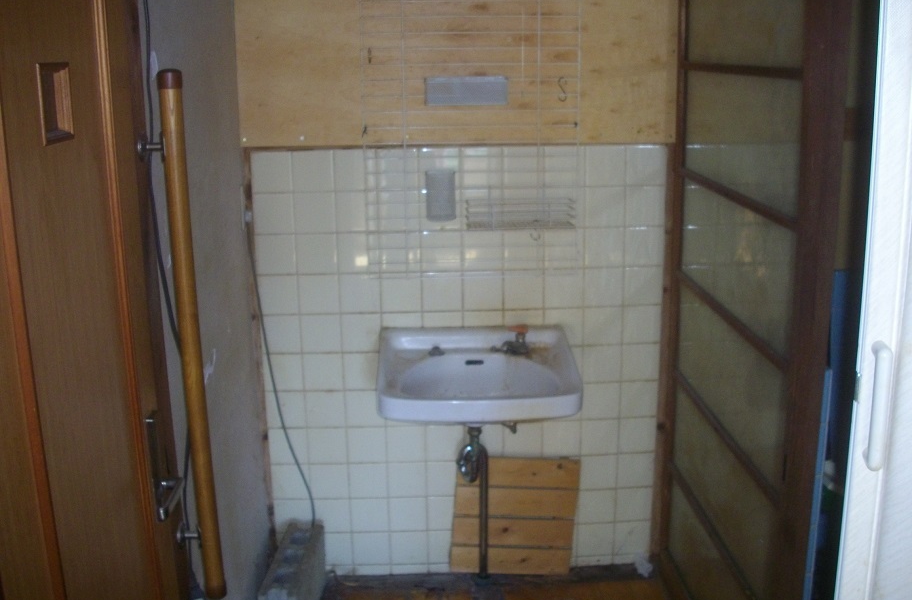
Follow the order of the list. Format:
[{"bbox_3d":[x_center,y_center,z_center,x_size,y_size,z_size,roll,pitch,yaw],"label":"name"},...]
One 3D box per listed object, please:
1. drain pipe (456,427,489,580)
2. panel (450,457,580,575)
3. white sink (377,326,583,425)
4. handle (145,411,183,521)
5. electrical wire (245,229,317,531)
[{"bbox_3d":[0.049,0.573,2.689,0.086,0.552,0.184,-1,16,-2],"label":"drain pipe"},{"bbox_3d":[0.171,0.631,2.820,0.353,0.375,0.018,2,13,-3],"label":"panel"},{"bbox_3d":[0.050,0.224,2.511,0.501,0.204,0.398,-1,16,-2],"label":"white sink"},{"bbox_3d":[-0.468,0.278,1.570,0.050,0.169,0.157,-1,16,-2],"label":"handle"},{"bbox_3d":[-0.472,0.234,2.658,0.137,0.882,0.048,-1,16,-2],"label":"electrical wire"}]

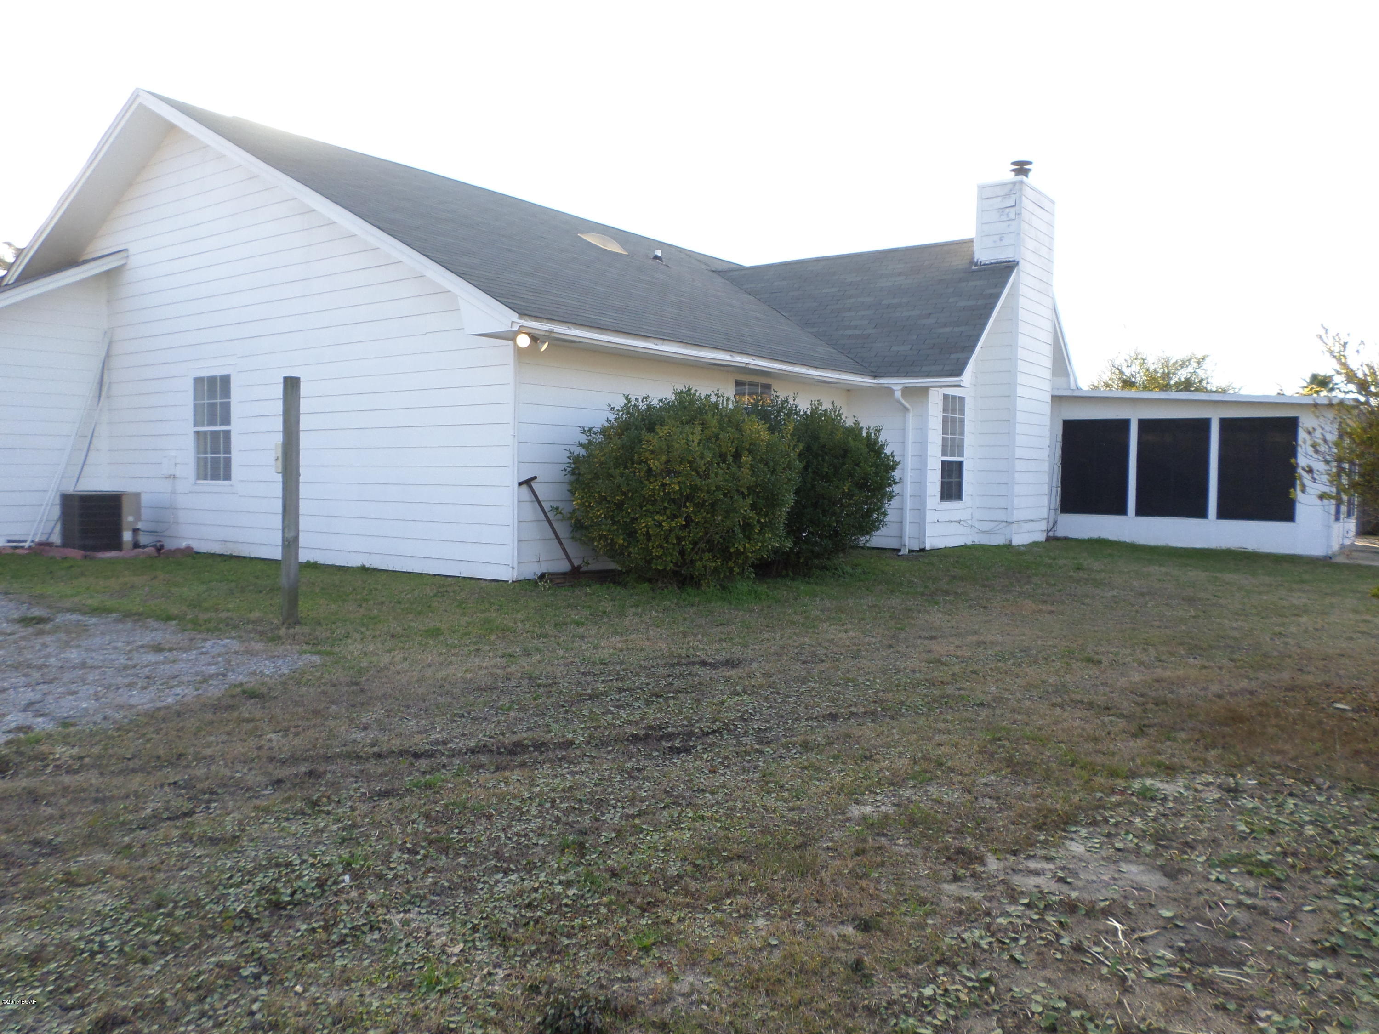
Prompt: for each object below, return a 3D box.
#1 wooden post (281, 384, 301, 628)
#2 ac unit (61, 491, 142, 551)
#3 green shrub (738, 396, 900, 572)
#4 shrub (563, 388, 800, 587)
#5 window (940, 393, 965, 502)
[{"bbox_3d":[-2.948,-0.110,7.359,0.093,1.848,0.093,3,3,36],"label":"wooden post"},{"bbox_3d":[-7.446,0.057,12.599,0.690,0.735,0.690,2,3,36],"label":"ac unit"},{"bbox_3d":[1.468,-0.403,11.743,1.950,2.020,2.000,0,3,0],"label":"green shrub"},{"bbox_3d":[-0.074,-0.301,9.973,2.250,1.950,2.300,0,3,0],"label":"shrub"},{"bbox_3d":[4.100,-1.062,15.479,0.100,1.640,0.955,2,3,36],"label":"window"}]

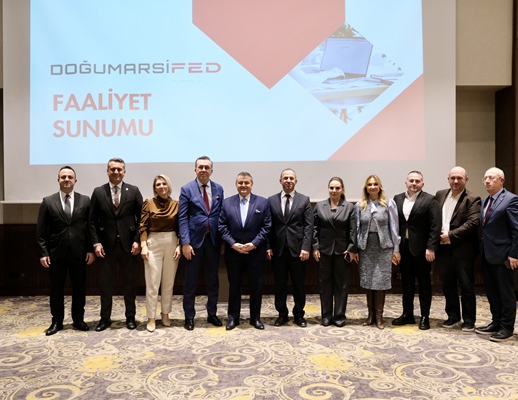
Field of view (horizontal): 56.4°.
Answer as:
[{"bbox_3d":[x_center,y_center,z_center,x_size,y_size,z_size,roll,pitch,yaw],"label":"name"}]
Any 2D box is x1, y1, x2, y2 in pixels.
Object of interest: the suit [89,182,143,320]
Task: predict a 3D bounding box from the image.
[{"bbox_3d":[-1.590,0.574,5.365,0.575,1.535,0.330,0,1,-13],"label":"suit"}]

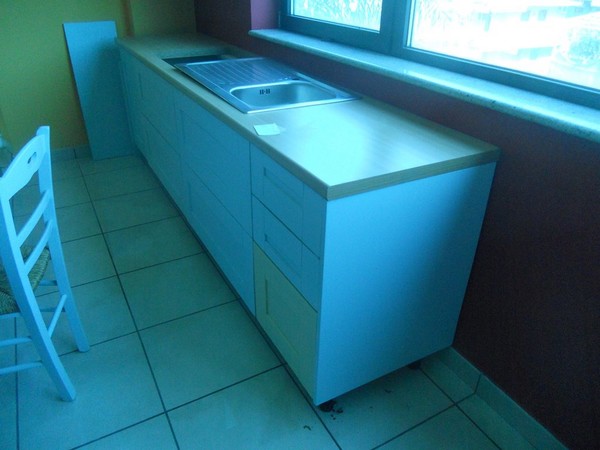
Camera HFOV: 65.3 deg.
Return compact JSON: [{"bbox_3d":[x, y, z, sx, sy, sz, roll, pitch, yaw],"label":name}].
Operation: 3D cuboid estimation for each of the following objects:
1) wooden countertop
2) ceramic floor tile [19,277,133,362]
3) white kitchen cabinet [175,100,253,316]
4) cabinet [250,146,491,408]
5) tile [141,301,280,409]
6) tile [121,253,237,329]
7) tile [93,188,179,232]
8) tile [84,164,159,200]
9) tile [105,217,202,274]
[{"bbox_3d":[-0.351,-0.769,2.370,0.601,0.039,2.846,-15,33,-25],"label":"wooden countertop"},{"bbox_3d":[-1.009,0.413,2.094,0.459,0.010,0.459,-14,33,-25],"label":"ceramic floor tile"},{"bbox_3d":[-0.139,-0.221,2.221,0.597,0.762,0.958,-15,33,-25],"label":"white kitchen cabinet"},{"bbox_3d":[0.208,0.096,1.674,0.597,0.762,0.485,-15,33,-25],"label":"cabinet"},{"bbox_3d":[-0.378,0.512,1.937,0.459,0.010,0.459,-14,33,-25],"label":"tile"},{"bbox_3d":[-0.600,0.308,2.290,0.459,0.010,0.459,-14,33,-25],"label":"tile"},{"bbox_3d":[-1.045,-0.101,2.997,0.459,0.010,0.459,-14,33,-25],"label":"tile"},{"bbox_3d":[-1.268,-0.305,3.350,0.459,0.010,0.459,-14,33,-25],"label":"tile"},{"bbox_3d":[-0.823,0.103,2.643,0.459,0.010,0.459,-14,33,-25],"label":"tile"}]

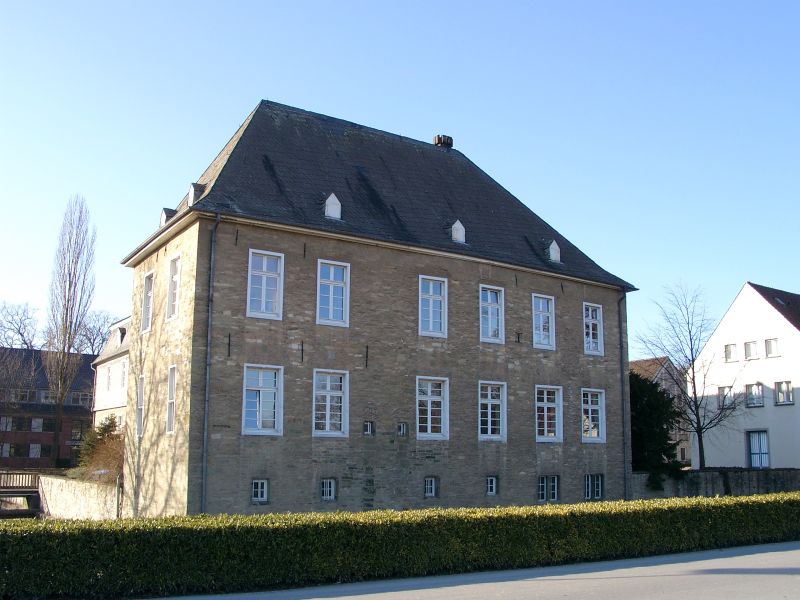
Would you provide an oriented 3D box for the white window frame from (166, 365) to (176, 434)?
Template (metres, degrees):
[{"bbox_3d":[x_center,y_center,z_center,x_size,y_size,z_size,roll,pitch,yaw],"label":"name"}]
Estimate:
[{"bbox_3d":[-6.758,2.980,23.487,0.170,2.030,0.708,8,-14,-33],"label":"white window frame"}]

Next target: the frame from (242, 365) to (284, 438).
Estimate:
[{"bbox_3d":[-4.085,2.996,23.426,1.285,2.085,0.200,8,-13,-32],"label":"frame"}]

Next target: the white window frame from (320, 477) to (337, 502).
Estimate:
[{"bbox_3d":[-2.300,6.129,25.424,0.550,0.670,0.150,8,-13,-32],"label":"white window frame"}]

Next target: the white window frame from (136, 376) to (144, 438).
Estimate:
[{"bbox_3d":[-9.114,3.723,27.715,0.130,2.170,0.840,8,-13,-32],"label":"white window frame"}]

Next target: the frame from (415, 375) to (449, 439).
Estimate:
[{"bbox_3d":[1.092,3.717,26.861,1.368,2.124,0.190,8,-14,-33],"label":"frame"}]

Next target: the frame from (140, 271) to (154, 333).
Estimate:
[{"bbox_3d":[-8.479,0.089,26.671,0.170,2.086,1.117,8,-14,-33],"label":"frame"}]

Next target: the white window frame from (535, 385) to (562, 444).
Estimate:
[{"bbox_3d":[5.649,4.340,29.893,1.420,2.132,0.190,8,-14,-33],"label":"white window frame"}]

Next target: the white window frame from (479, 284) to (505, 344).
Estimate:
[{"bbox_3d":[3.381,0.555,29.092,1.180,2.134,0.190,8,-14,-33],"label":"white window frame"}]

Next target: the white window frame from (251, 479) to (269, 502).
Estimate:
[{"bbox_3d":[-4.297,5.857,24.140,0.590,0.690,0.150,8,-13,-32],"label":"white window frame"}]

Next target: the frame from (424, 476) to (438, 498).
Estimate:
[{"bbox_3d":[1.082,6.569,27.599,0.500,0.670,0.150,8,-13,-32],"label":"frame"}]

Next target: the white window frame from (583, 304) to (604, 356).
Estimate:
[{"bbox_3d":[7.852,1.219,32.055,1.131,2.125,0.190,8,-14,-33],"label":"white window frame"}]

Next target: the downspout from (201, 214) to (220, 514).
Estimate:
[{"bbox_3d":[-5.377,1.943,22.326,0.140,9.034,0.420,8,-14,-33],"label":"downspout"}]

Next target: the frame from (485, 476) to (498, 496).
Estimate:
[{"bbox_3d":[3.181,6.539,27.564,0.560,0.668,0.120,8,-13,-32],"label":"frame"}]

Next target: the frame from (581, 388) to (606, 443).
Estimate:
[{"bbox_3d":[7.530,4.527,30.682,1.307,2.103,0.200,8,-13,-32],"label":"frame"}]

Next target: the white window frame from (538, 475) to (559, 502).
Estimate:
[{"bbox_3d":[5.433,6.937,28.952,0.989,0.937,0.120,8,-13,-32],"label":"white window frame"}]

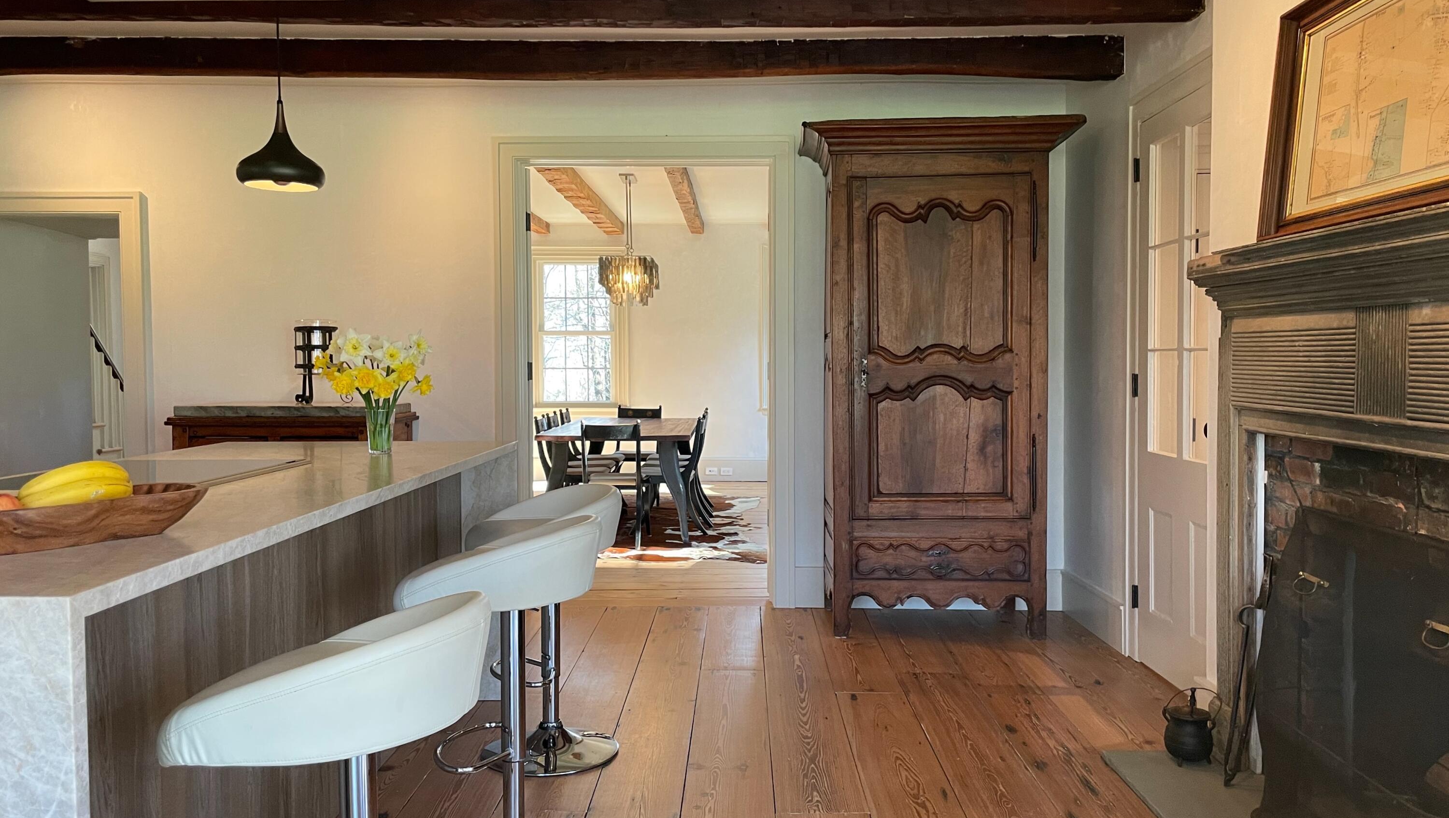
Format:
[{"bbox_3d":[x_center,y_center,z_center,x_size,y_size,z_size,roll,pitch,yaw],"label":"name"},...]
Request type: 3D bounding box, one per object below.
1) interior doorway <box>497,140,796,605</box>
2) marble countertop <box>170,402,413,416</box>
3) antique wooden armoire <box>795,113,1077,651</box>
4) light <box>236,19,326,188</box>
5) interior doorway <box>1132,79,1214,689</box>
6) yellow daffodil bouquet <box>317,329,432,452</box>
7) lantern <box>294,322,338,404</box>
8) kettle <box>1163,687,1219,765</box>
[{"bbox_3d":[-0.374,-0.165,5.292,1.428,2.250,0.200,0,2,1],"label":"interior doorway"},{"bbox_3d":[-1.968,0.006,5.013,0.926,0.042,0.411,0,2,1],"label":"marble countertop"},{"bbox_3d":[0.913,-0.117,4.844,1.163,2.180,0.670,0,2,1],"label":"antique wooden armoire"},{"bbox_3d":[-1.530,-1.041,3.746,0.312,0.586,0.312,0,2,1],"label":"light"},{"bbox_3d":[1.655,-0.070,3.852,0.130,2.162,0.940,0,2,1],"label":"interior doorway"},{"bbox_3d":[-1.079,-0.054,3.367,0.373,0.384,0.310,0,2,1],"label":"yellow daffodil bouquet"},{"bbox_3d":[-1.886,-0.213,5.032,0.195,0.385,0.195,0,2,1],"label":"lantern"},{"bbox_3d":[1.369,0.920,3.180,0.175,0.206,0.150,1,3,26],"label":"kettle"}]

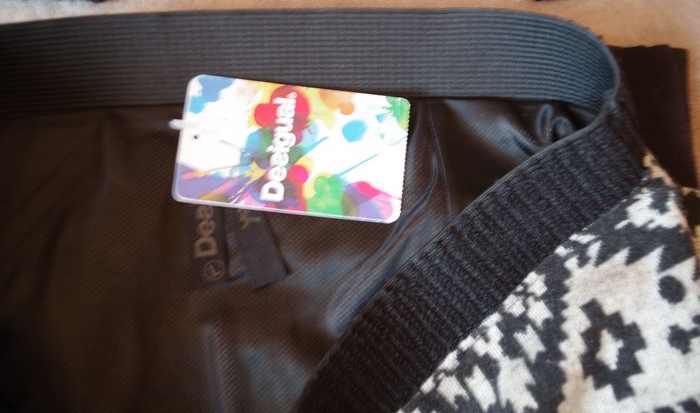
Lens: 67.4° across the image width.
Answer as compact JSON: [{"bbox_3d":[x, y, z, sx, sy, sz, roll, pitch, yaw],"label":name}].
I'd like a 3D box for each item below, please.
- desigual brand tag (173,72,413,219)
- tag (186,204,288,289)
[{"bbox_3d":[-0.024,-0.025,0.227,0.097,0.002,0.057,6,81,-1],"label":"desigual brand tag"},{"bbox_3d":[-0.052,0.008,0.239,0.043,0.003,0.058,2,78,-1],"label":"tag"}]

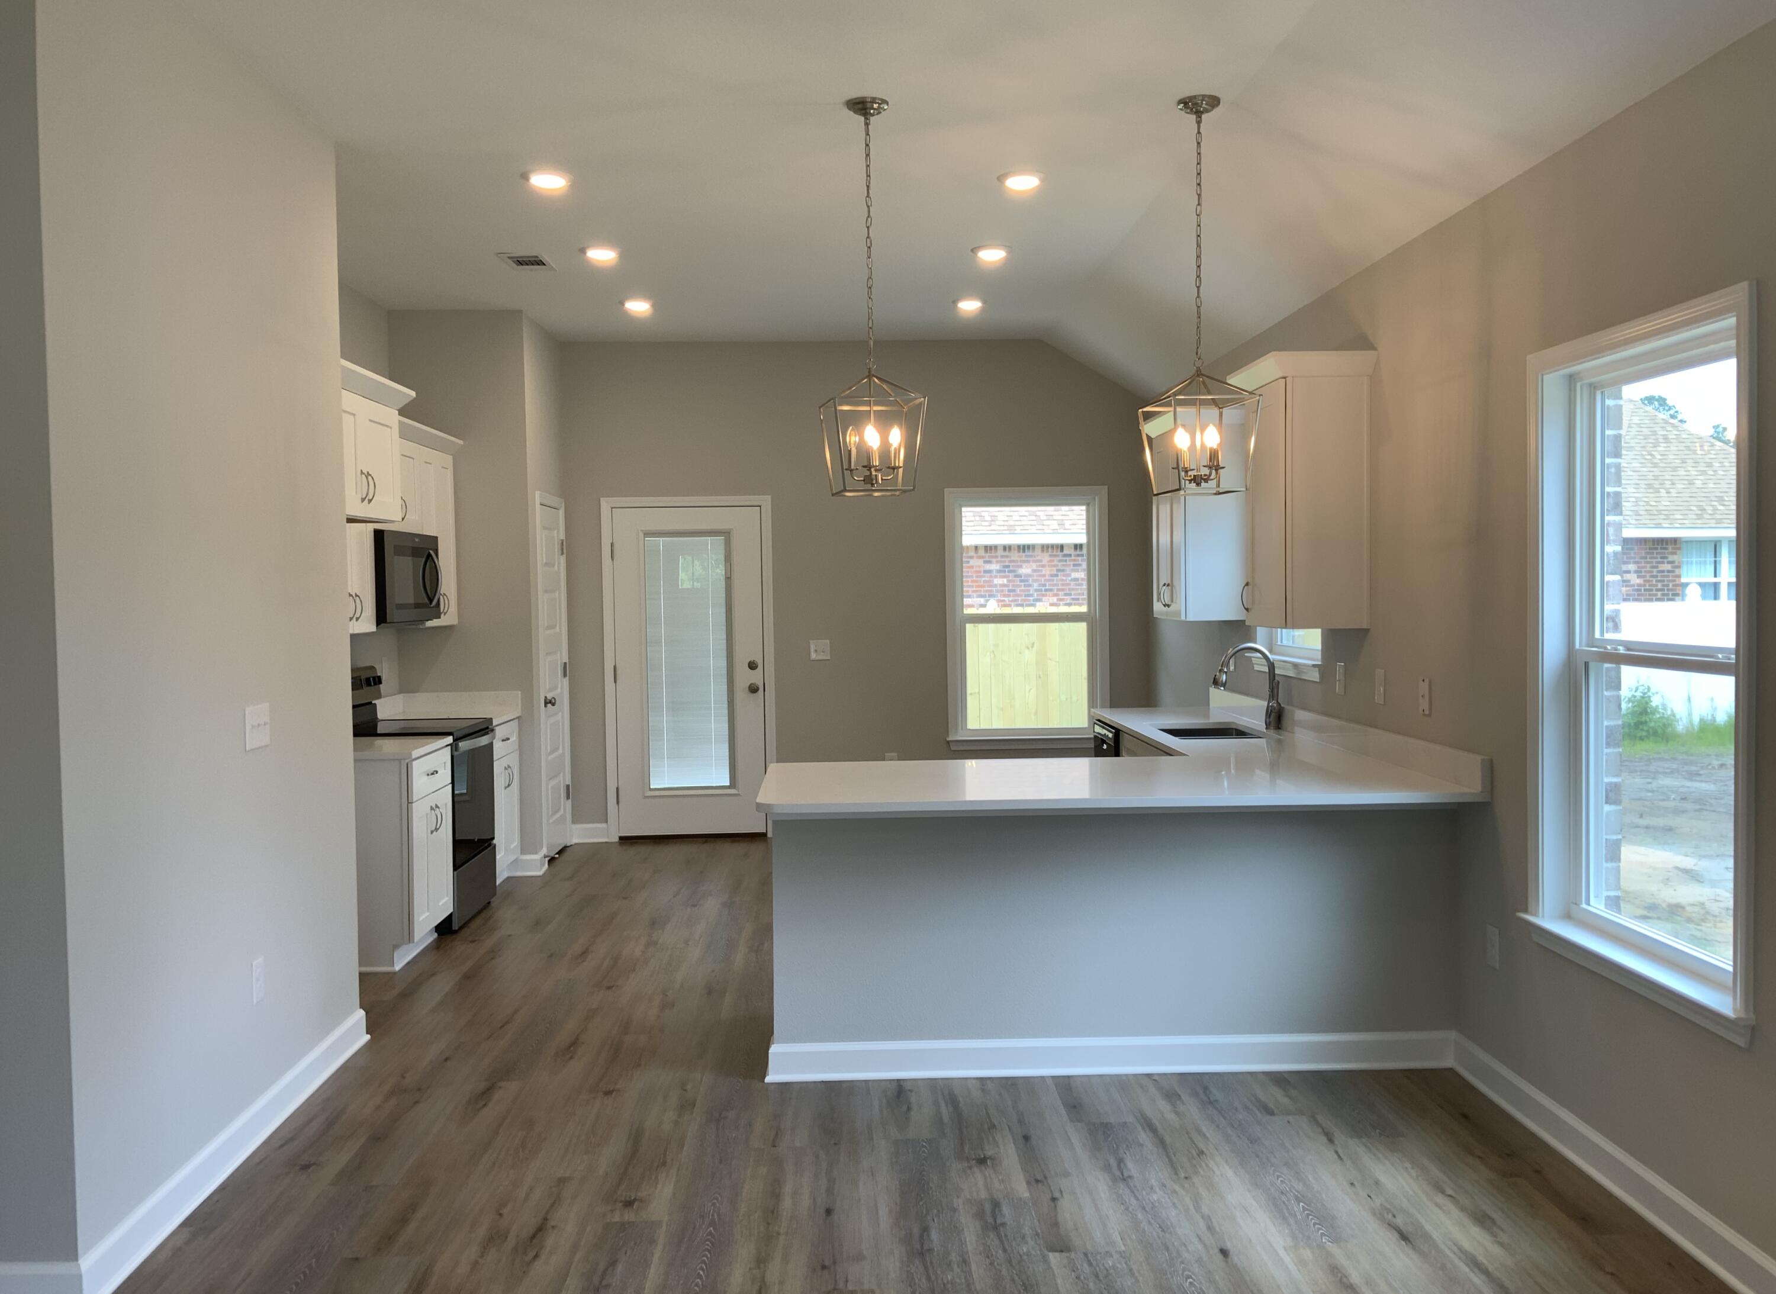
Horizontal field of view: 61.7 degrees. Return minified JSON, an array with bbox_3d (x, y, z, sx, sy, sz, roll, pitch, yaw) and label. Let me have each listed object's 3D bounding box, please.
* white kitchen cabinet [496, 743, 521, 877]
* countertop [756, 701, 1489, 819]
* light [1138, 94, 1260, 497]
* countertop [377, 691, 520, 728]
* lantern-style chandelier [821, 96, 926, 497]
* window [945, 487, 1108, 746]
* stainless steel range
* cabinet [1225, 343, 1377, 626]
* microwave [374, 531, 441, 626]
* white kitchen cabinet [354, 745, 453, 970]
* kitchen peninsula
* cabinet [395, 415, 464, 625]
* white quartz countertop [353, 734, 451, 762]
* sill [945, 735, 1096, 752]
[{"bbox_3d":[-2.308,0.838,7.782,0.634,0.873,0.640,-1,2,-1],"label":"white kitchen cabinet"},{"bbox_3d":[0.658,0.358,6.095,2.193,0.135,3.342,-1,2,-2],"label":"countertop"},{"bbox_3d":[0.989,-1.111,4.742,0.297,1.248,0.297,-1,2,-12],"label":"light"},{"bbox_3d":[-2.309,0.334,7.764,0.644,0.137,0.640,-1,2,-1],"label":"countertop"},{"bbox_3d":[-0.054,-1.094,4.670,0.297,1.248,0.297,-1,2,-12],"label":"lantern-style chandelier"},{"bbox_3d":[0.881,-0.184,9.335,1.017,1.618,0.120,-1,2,-2],"label":"window"},{"bbox_3d":[-2.274,0.703,7.090,0.677,1.179,0.760,-1,2,-2],"label":"stainless steel range"},{"bbox_3d":[1.547,-0.566,5.606,0.372,0.980,0.653,-1,2,-1],"label":"cabinet"},{"bbox_3d":[-2.421,-0.326,7.046,0.406,0.426,0.757,-1,2,-1],"label":"microwave"},{"bbox_3d":[-2.283,0.886,6.406,0.648,0.883,0.615,-1,2,-2],"label":"white kitchen cabinet"},{"bbox_3d":[0.655,0.793,6.061,2.175,1.008,3.311,-1,2,-1],"label":"kitchen peninsula"},{"bbox_3d":[-2.459,-0.582,7.346,0.396,0.981,1.371,-1,2,-2],"label":"cabinet"},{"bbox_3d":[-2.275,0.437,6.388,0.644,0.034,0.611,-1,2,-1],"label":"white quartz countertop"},{"bbox_3d":[0.891,0.591,9.347,1.036,0.080,0.100,-1,2,-2],"label":"sill"}]

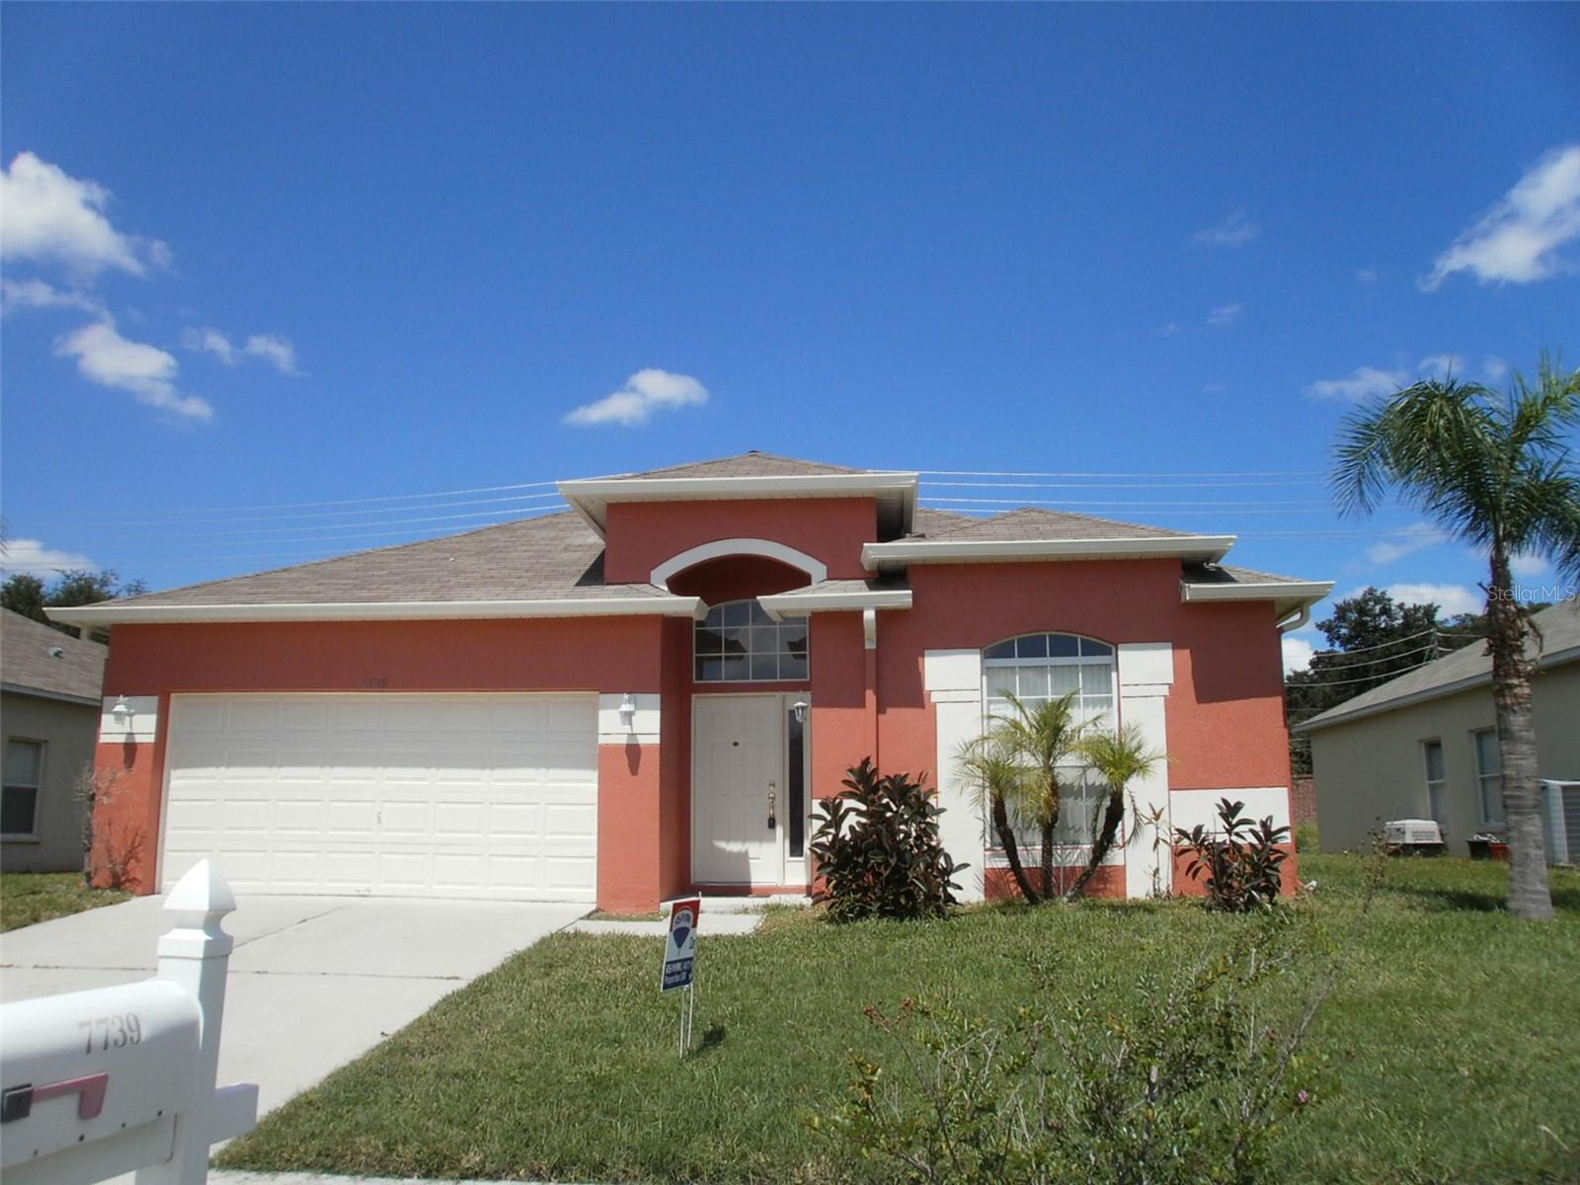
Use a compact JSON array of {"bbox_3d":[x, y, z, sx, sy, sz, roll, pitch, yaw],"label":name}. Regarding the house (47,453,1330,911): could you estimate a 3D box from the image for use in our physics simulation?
[{"bbox_3d":[-0.771,1.430,18.364,13.200,5.700,13.000,-1,-10,5],"label":"house"}]

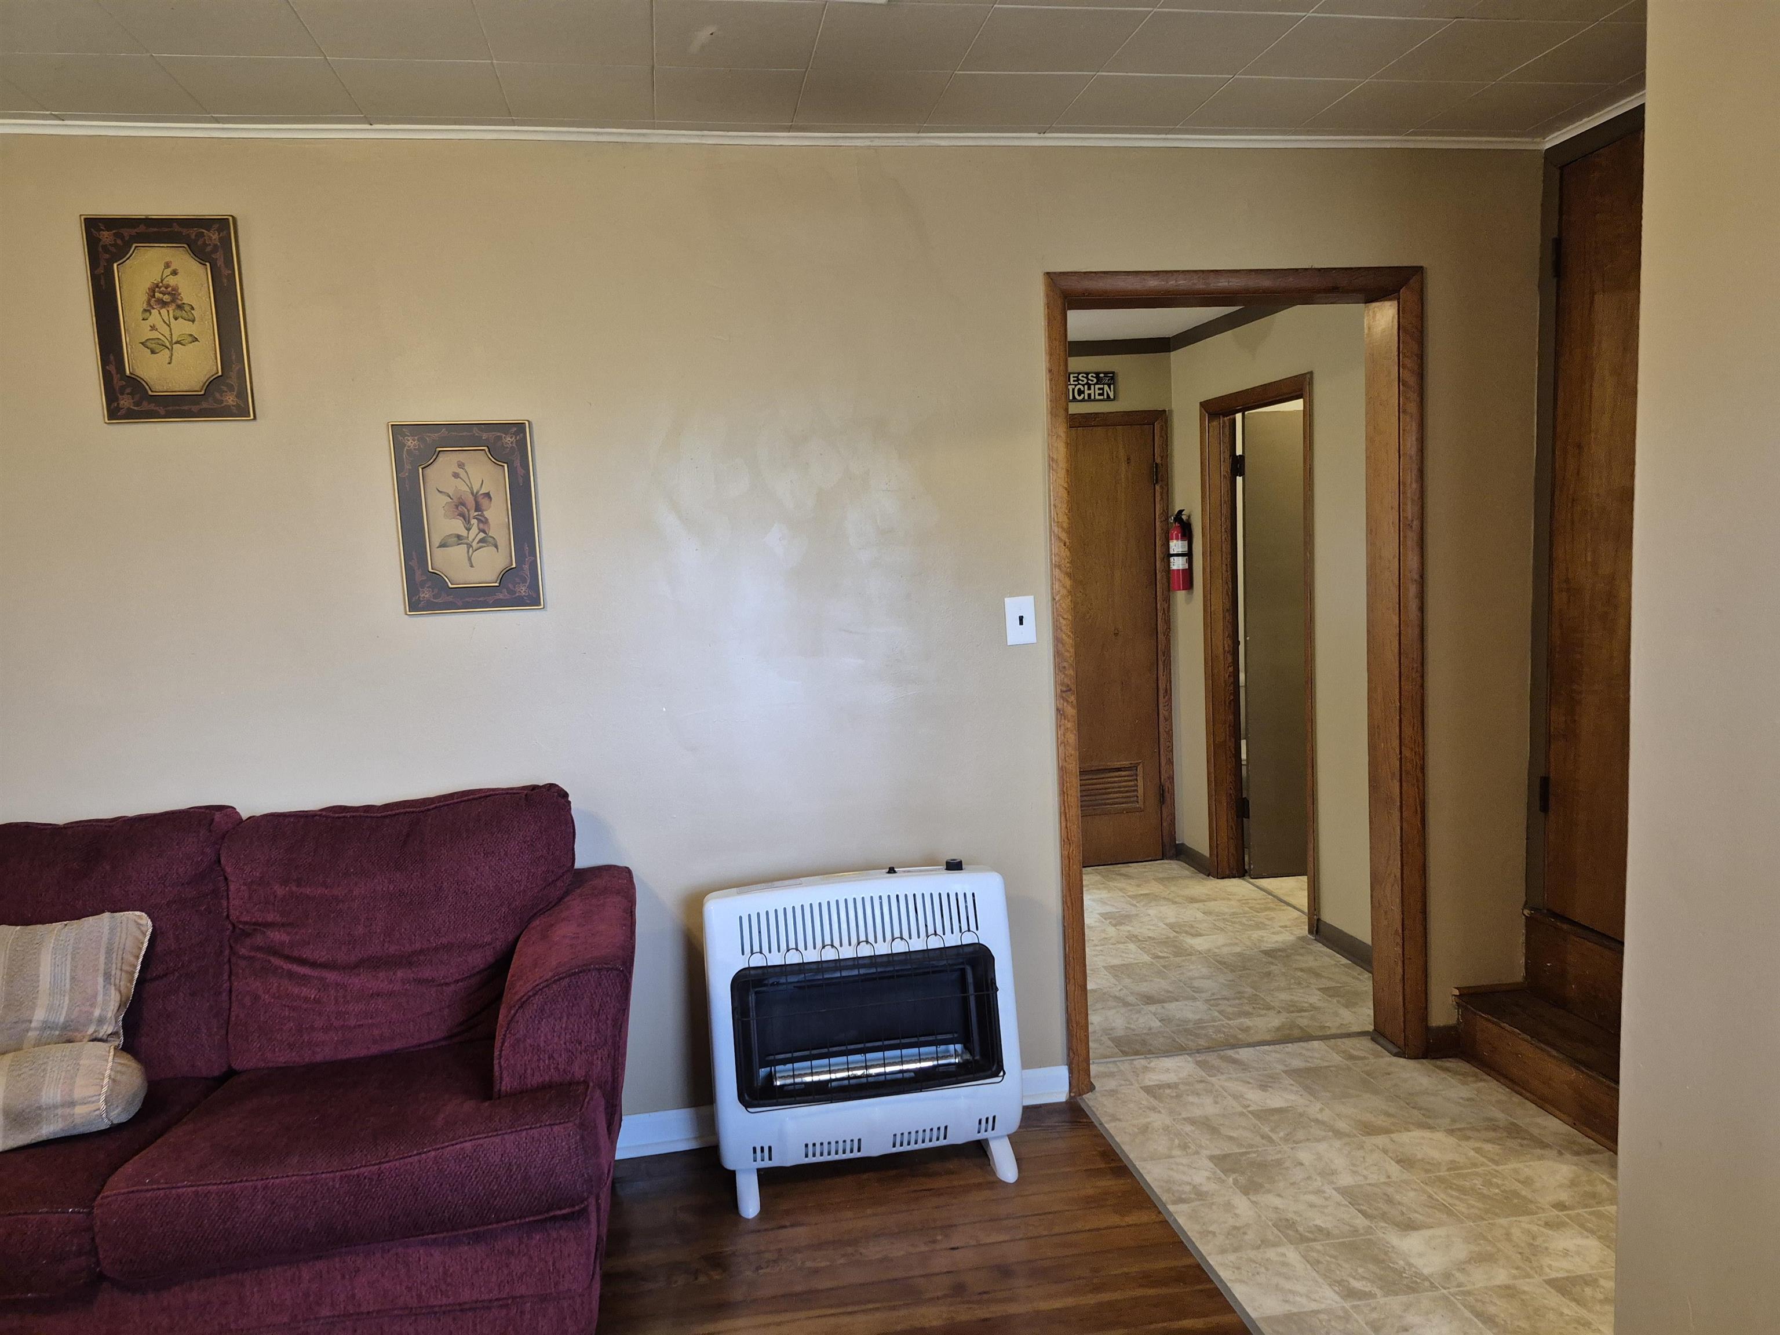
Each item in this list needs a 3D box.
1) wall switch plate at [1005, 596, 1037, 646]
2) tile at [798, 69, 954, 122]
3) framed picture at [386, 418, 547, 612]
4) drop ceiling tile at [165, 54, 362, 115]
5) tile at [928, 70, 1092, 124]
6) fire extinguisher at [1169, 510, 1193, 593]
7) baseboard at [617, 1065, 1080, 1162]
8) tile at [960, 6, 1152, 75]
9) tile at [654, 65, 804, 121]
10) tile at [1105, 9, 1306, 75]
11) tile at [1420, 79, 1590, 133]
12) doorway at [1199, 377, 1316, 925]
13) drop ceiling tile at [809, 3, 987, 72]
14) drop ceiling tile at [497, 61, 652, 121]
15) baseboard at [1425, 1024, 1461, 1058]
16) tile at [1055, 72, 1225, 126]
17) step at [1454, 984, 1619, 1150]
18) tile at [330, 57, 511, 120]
[{"bbox_3d":[0.326,-0.116,2.940,0.071,0.116,0.009,-4,6,-9],"label":"wall switch plate"},{"bbox_3d":[-0.044,-1.224,2.535,0.305,0.016,0.305,-4,6,-10],"label":"tile"},{"bbox_3d":[-0.963,-0.344,2.703,0.302,0.432,0.018,-4,6,-10],"label":"framed picture"},{"bbox_3d":[-1.241,-1.155,2.346,0.305,0.015,0.305,-4,6,-9],"label":"drop ceiling tile"},{"bbox_3d":[0.261,-1.249,2.591,0.305,0.015,0.305,-4,6,-9],"label":"tile"},{"bbox_3d":[1.210,-0.483,4.920,0.115,0.350,0.100,-4,6,-10],"label":"fire extinguisher"},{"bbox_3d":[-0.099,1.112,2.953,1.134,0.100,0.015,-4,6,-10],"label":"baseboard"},{"bbox_3d":[0.311,-1.219,2.292,0.305,0.015,0.305,-4,6,-9],"label":"tile"},{"bbox_3d":[-0.340,-1.204,2.481,0.305,0.016,0.305,-4,6,-10],"label":"tile"},{"bbox_3d":[0.608,-1.234,2.333,0.305,0.018,0.305,-4,6,-10],"label":"tile"},{"bbox_3d":[1.461,-1.325,2.788,0.305,0.015,0.305,-4,6,-9],"label":"tile"},{"bbox_3d":[1.447,-0.058,4.538,0.140,1.980,0.870,-4,6,-10],"label":"doorway"},{"bbox_3d":[0.011,-1.200,2.243,0.305,0.015,0.305,-4,6,-9],"label":"drop ceiling tile"},{"bbox_3d":[-0.640,-1.193,2.444,0.305,0.015,0.305,-4,6,-9],"label":"drop ceiling tile"},{"bbox_3d":[1.522,1.026,3.237,0.093,0.090,0.015,-4,6,-10],"label":"baseboard"},{"bbox_3d":[0.561,-1.268,2.641,0.305,0.015,0.305,-4,6,-9],"label":"tile"},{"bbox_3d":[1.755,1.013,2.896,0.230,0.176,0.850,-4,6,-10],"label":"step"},{"bbox_3d":[-0.928,-1.164,2.375,0.305,0.016,0.305,-4,6,-10],"label":"tile"}]

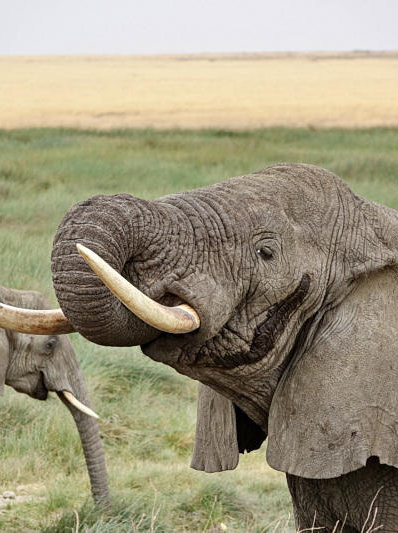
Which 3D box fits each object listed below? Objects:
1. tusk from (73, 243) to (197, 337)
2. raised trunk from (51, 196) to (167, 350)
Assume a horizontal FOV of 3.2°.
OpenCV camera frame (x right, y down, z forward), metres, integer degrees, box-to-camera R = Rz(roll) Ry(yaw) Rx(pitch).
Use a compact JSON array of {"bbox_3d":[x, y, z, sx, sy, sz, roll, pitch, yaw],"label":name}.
[{"bbox_3d":[-0.279,0.097,31.220,0.140,0.200,0.860,1,-22,42],"label":"tusk"},{"bbox_3d":[-0.397,0.018,31.500,0.500,0.670,0.380,-1,2,-30],"label":"raised trunk"}]

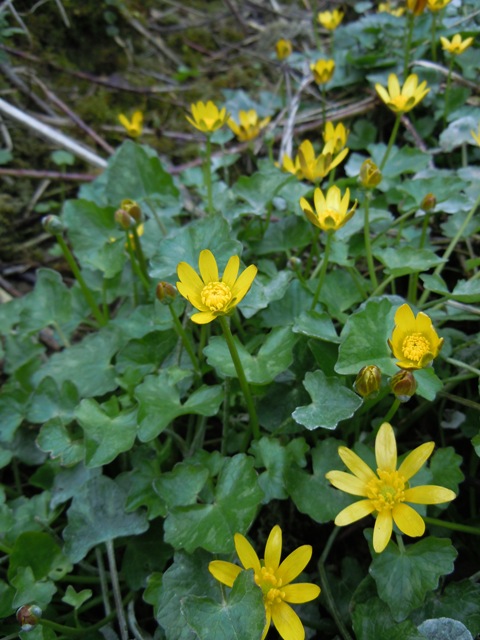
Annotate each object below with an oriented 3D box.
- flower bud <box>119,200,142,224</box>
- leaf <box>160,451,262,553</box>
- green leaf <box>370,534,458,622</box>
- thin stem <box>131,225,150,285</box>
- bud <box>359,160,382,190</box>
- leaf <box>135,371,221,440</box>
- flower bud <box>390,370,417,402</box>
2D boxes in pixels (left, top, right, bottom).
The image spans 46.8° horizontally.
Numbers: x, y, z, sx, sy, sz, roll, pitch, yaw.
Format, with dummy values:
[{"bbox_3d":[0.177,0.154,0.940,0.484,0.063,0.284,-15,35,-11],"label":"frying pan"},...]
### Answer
[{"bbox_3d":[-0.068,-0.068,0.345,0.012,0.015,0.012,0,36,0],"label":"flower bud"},{"bbox_3d":[-0.009,0.063,0.190,0.027,0.011,0.039,35,63,19],"label":"leaf"},{"bbox_3d":[0.059,0.088,0.190,0.029,0.009,0.027,7,58,17],"label":"green leaf"},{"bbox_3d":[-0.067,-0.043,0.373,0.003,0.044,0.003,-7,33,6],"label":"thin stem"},{"bbox_3d":[0.066,-0.074,0.280,0.011,0.015,0.011,0,39,0],"label":"bud"},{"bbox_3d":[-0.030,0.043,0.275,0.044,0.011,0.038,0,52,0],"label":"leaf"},{"bbox_3d":[0.062,0.025,0.212,0.010,0.013,0.010,-4,26,0],"label":"flower bud"}]

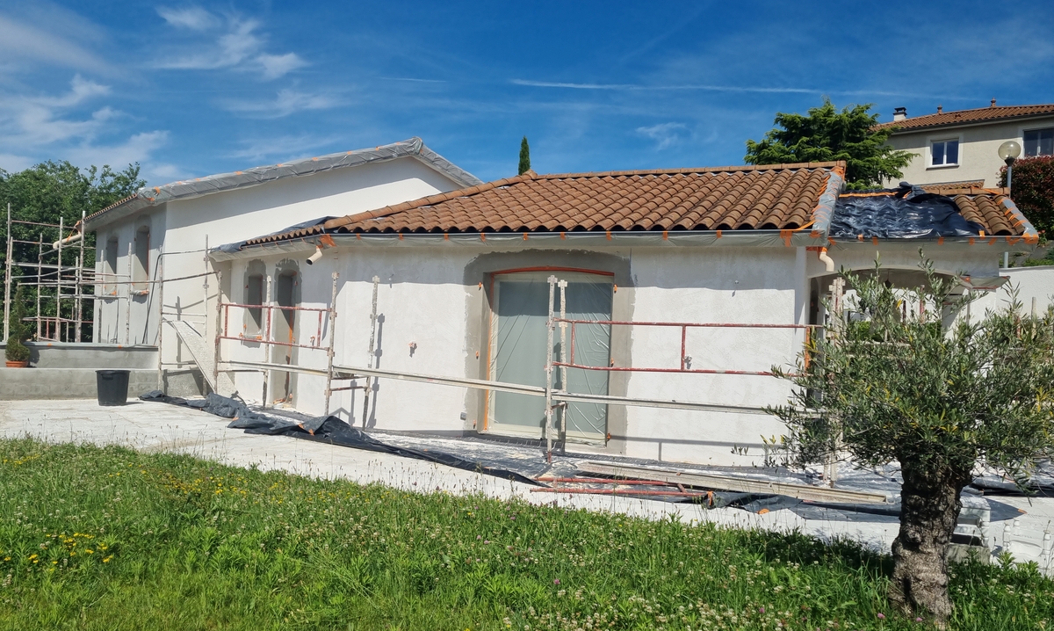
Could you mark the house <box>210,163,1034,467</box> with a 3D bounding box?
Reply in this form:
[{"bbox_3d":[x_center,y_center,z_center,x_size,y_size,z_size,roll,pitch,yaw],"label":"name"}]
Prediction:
[{"bbox_3d":[0.742,-0.404,14.240,13.000,4.300,8.800,2,-1,22],"label":"house"}]

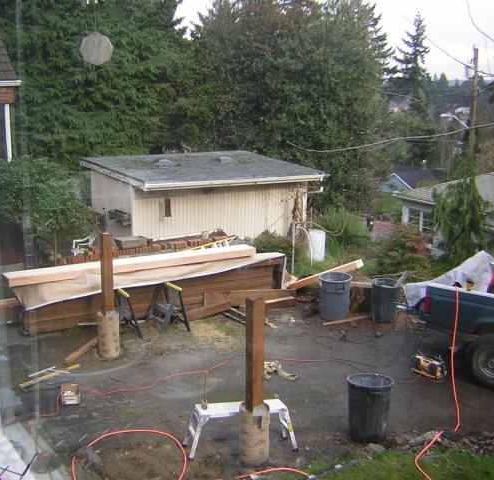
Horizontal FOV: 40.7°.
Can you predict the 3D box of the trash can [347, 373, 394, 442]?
[{"bbox_3d":[1.443,1.946,7.718,0.540,0.675,0.540,0,10,0],"label":"trash can"}]

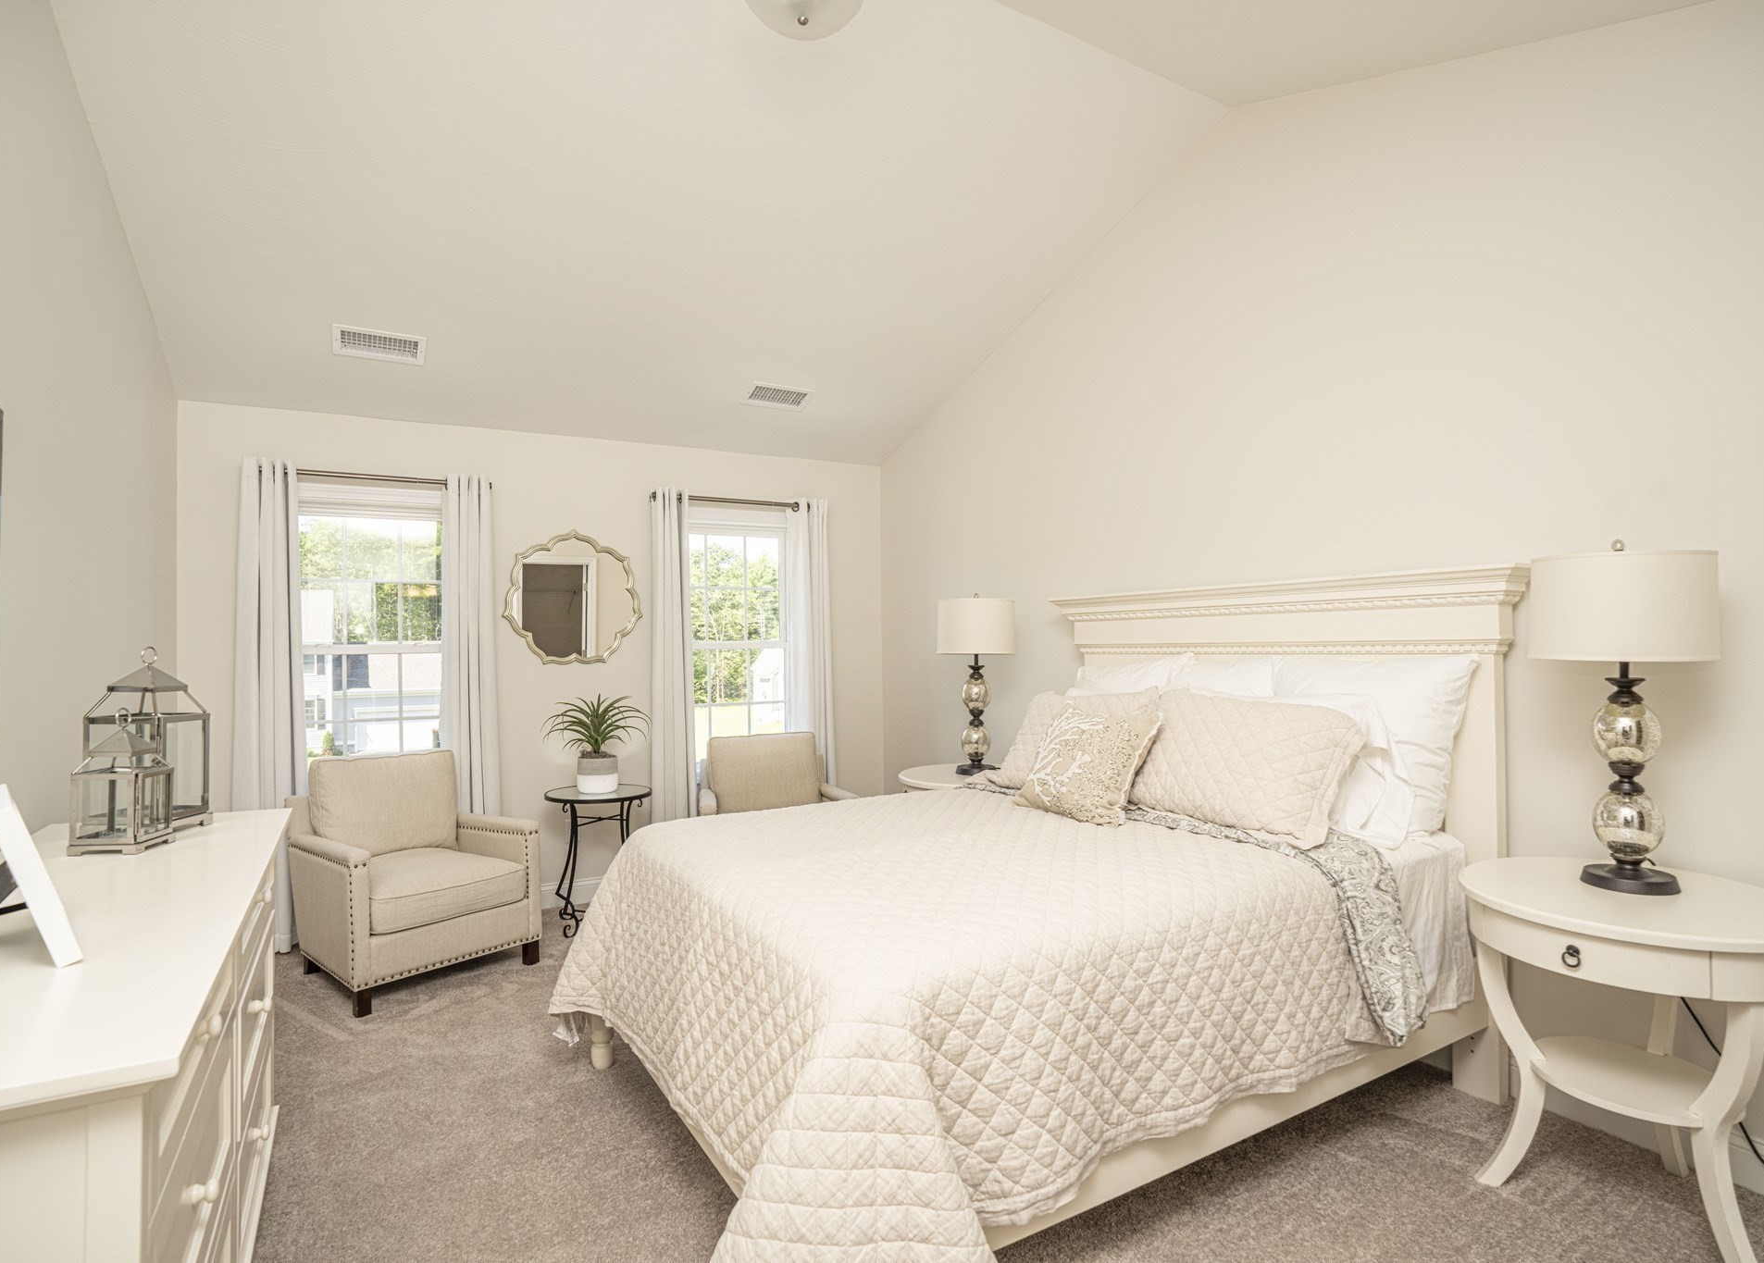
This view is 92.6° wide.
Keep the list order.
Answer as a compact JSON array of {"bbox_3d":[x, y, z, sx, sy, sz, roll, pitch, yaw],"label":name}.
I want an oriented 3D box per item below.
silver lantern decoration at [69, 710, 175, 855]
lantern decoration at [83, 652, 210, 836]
[{"bbox_3d":[-1.748,0.341,1.947,0.150,0.325,0.150,0,-1,-7],"label":"silver lantern decoration"},{"bbox_3d":[-1.693,0.253,1.949,0.167,0.426,0.167,-1,-1,-4],"label":"lantern decoration"}]

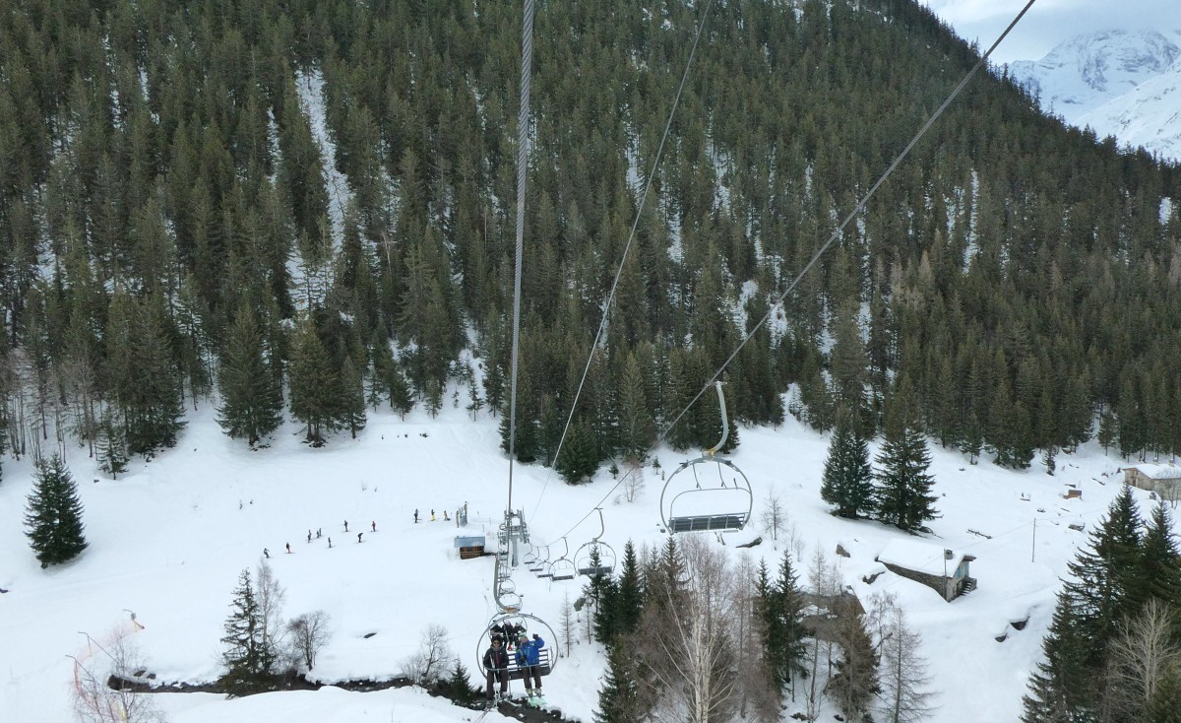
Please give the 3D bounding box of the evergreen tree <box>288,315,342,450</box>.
[{"bbox_3d":[-51.718,3.475,152.890,10.000,24.540,10.000,-5,10,-19],"label":"evergreen tree"}]

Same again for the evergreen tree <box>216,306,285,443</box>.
[{"bbox_3d":[-63.670,2.579,152.734,12.000,26.360,12.000,-6,11,-23],"label":"evergreen tree"}]

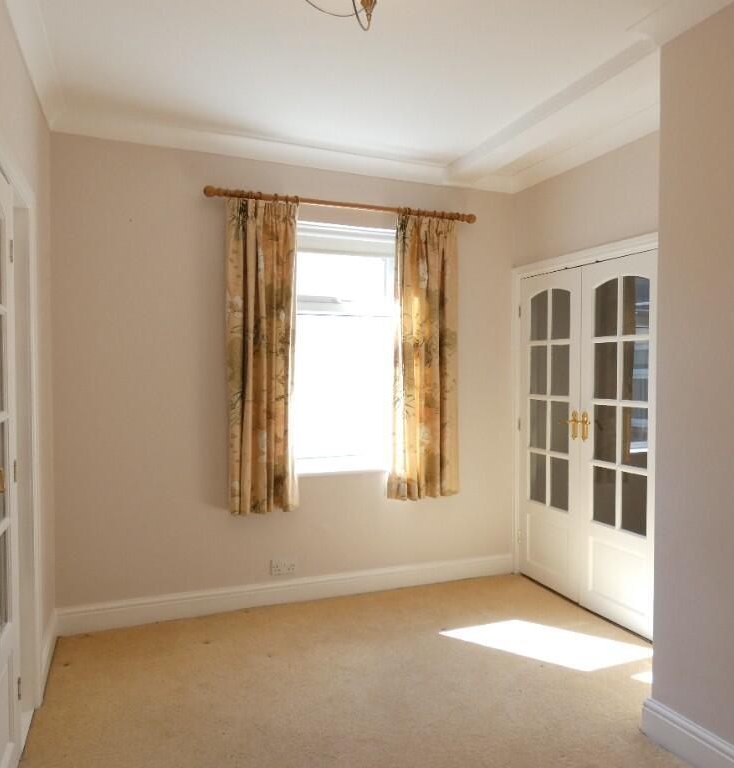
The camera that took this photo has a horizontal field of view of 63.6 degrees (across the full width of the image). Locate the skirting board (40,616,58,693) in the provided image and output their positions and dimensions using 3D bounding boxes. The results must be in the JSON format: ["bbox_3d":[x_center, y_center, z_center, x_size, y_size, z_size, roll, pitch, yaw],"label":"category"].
[{"bbox_3d":[-1.487,1.244,2.763,0.020,0.138,0.625,0,1,-21],"label":"skirting board"}]

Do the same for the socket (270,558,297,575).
[{"bbox_3d":[-0.489,1.082,3.477,0.148,0.090,0.013,0,1,-21],"label":"socket"}]

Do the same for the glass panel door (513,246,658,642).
[{"bbox_3d":[1.276,0.302,3.479,0.045,1.981,1.163,0,1,-21],"label":"glass panel door"}]

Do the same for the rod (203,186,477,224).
[{"bbox_3d":[-0.087,-1.049,3.489,1.693,0.064,0.068,0,1,-21],"label":"rod"}]

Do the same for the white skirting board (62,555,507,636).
[{"bbox_3d":[-0.300,1.229,3.547,2.780,0.138,0.020,0,1,-21],"label":"white skirting board"}]

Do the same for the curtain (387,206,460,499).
[{"bbox_3d":[0.360,-0.162,3.668,0.465,1.730,0.120,0,1,-21],"label":"curtain"}]

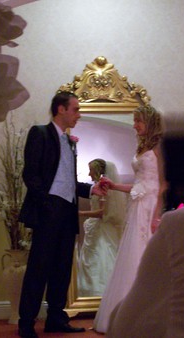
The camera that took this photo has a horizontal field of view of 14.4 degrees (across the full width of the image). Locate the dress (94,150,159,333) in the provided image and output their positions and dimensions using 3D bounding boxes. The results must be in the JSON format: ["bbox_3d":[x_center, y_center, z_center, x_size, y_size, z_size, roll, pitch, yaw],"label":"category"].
[{"bbox_3d":[0.396,0.540,5.500,0.780,1.370,0.680,0,-3,-20],"label":"dress"}]

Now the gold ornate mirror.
[{"bbox_3d":[0.119,0.149,6.200,0.800,2.200,0.140,-1,-8,-8],"label":"gold ornate mirror"}]

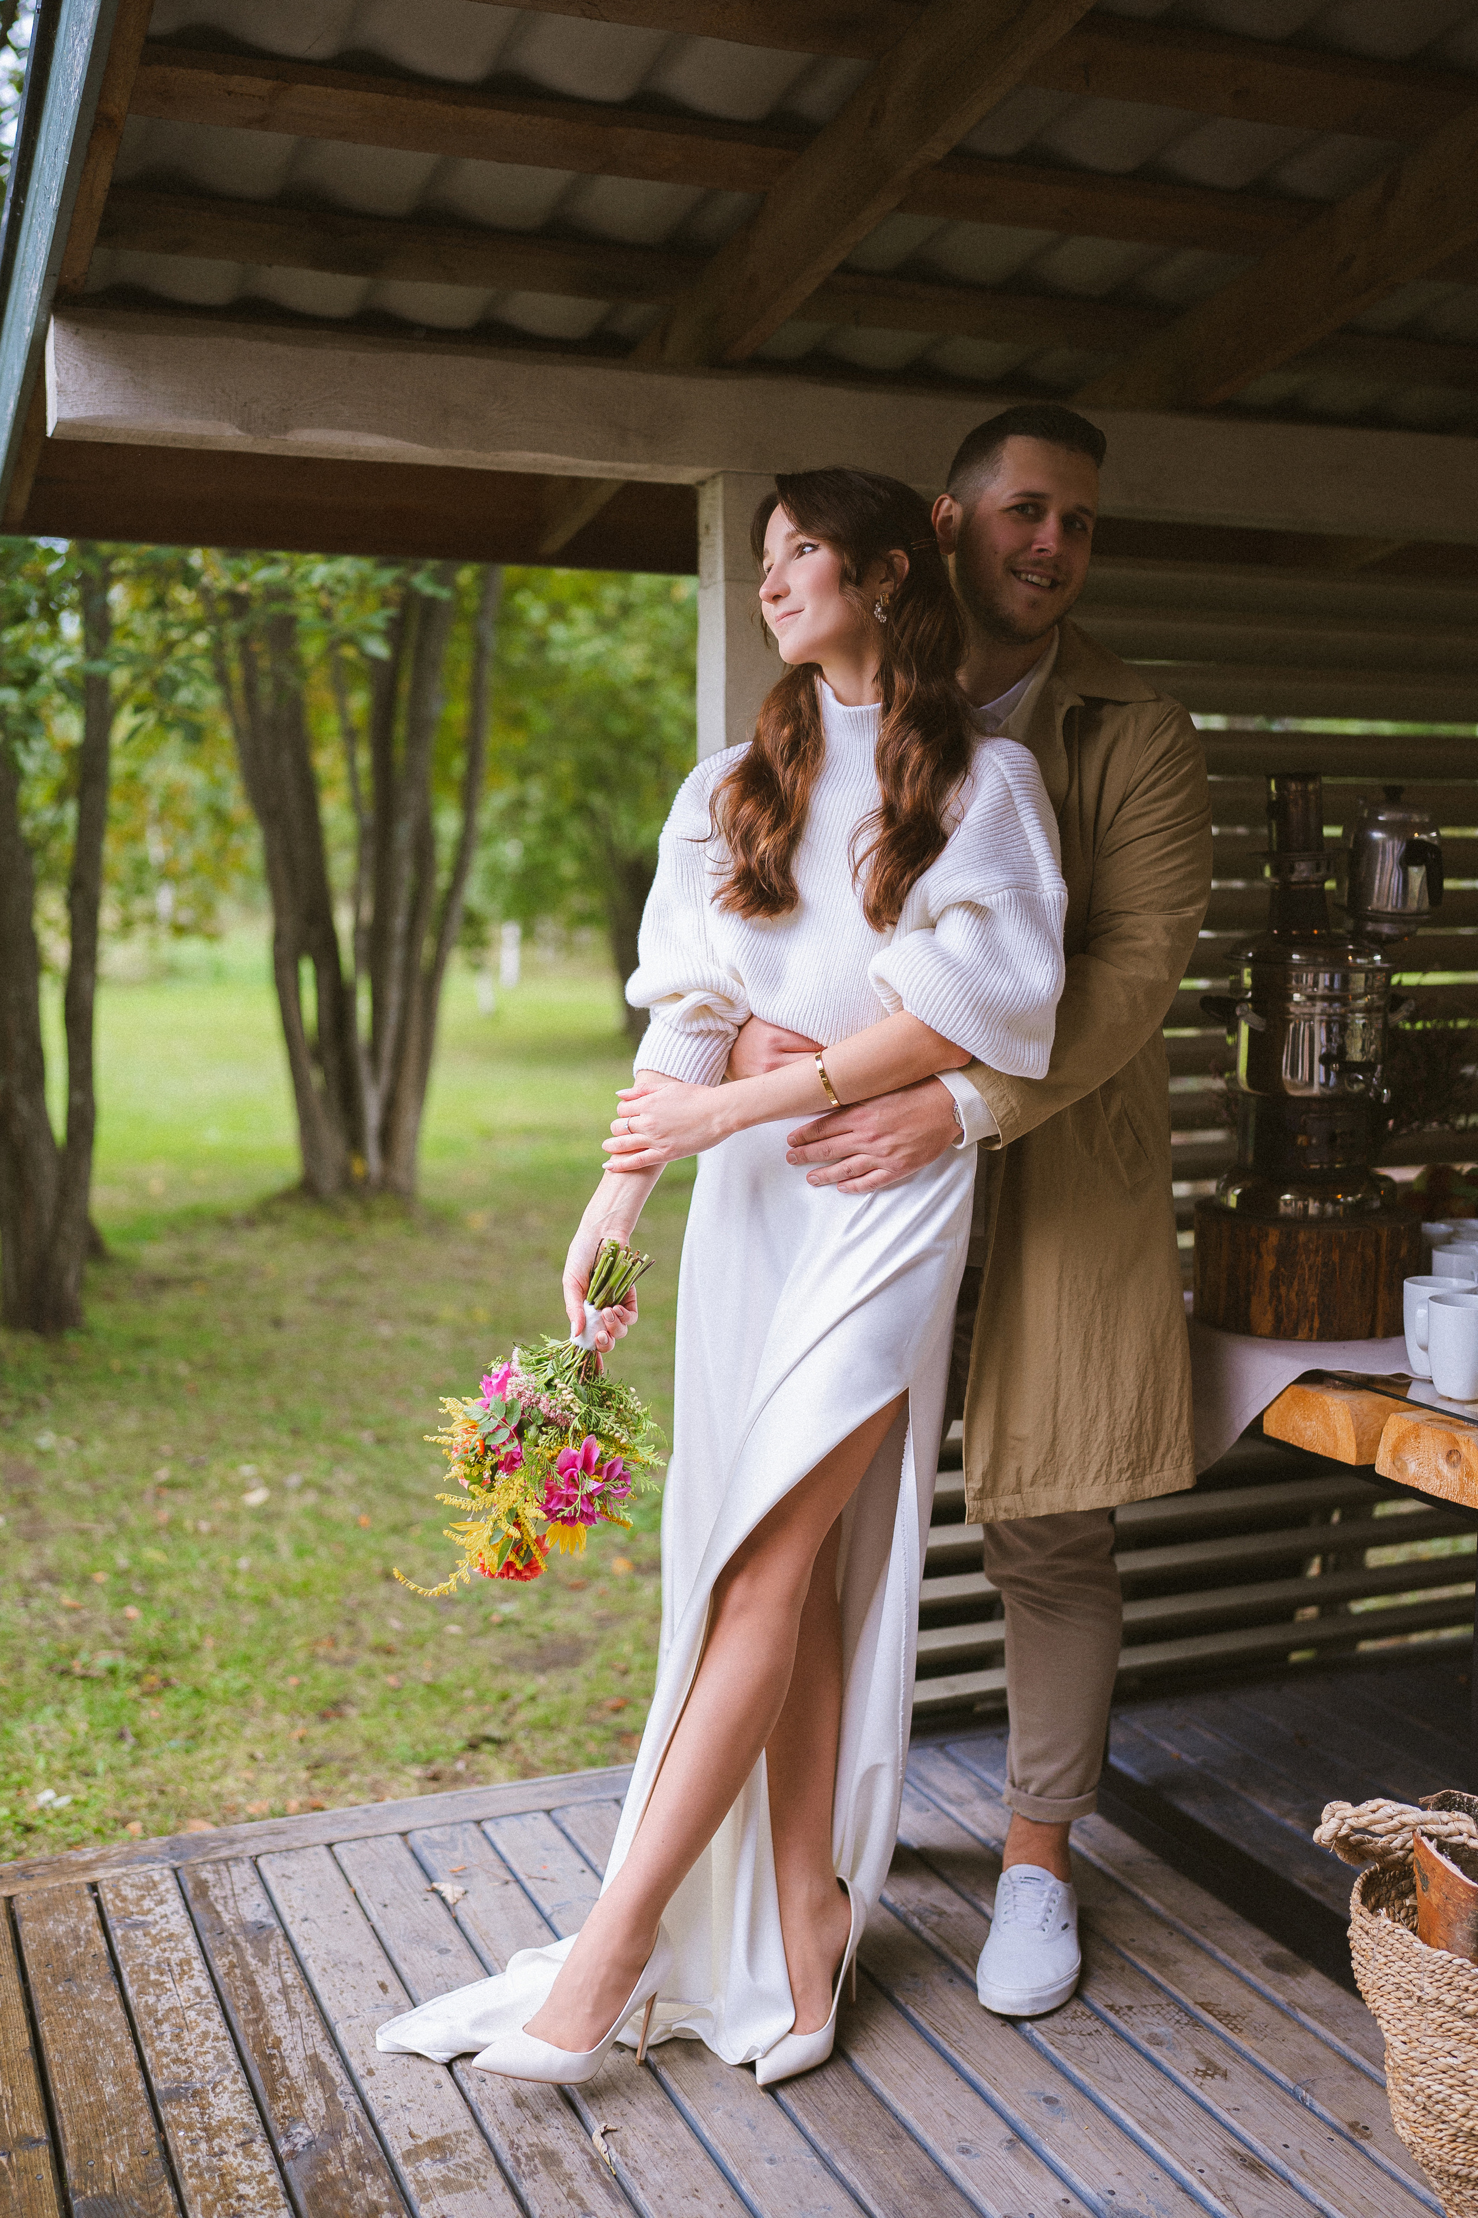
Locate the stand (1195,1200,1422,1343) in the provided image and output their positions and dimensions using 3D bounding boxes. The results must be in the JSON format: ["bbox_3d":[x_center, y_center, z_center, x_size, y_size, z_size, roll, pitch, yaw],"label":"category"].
[{"bbox_3d":[0.707,0.194,2.666,0.277,0.134,0.277,0,5,0],"label":"stand"}]

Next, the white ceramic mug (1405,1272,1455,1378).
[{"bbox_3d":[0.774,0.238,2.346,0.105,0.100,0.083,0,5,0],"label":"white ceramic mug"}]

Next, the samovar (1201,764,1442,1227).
[{"bbox_3d":[0.725,-0.142,2.642,0.300,0.540,0.280,-2,5,-18],"label":"samovar"}]

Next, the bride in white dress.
[{"bbox_3d":[-0.003,0.179,2.341,0.720,1.720,0.460,2,5,22],"label":"bride in white dress"}]

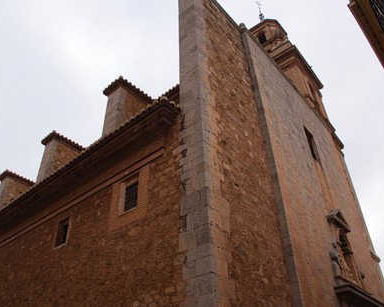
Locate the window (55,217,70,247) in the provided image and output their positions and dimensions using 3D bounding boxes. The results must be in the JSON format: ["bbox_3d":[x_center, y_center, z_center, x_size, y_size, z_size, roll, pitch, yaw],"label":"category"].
[{"bbox_3d":[-4.185,2.645,11.417,0.630,0.898,0.200,-28,-44,30],"label":"window"}]

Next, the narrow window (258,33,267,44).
[{"bbox_3d":[6.128,-9.767,29.524,0.637,1.575,0.250,-28,-44,30],"label":"narrow window"}]

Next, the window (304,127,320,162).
[{"bbox_3d":[5.662,-0.299,16.454,0.250,1.930,0.978,-28,-44,30],"label":"window"}]

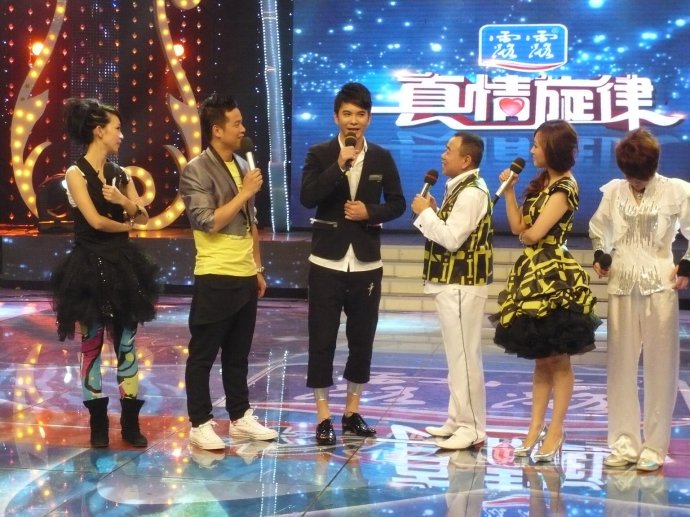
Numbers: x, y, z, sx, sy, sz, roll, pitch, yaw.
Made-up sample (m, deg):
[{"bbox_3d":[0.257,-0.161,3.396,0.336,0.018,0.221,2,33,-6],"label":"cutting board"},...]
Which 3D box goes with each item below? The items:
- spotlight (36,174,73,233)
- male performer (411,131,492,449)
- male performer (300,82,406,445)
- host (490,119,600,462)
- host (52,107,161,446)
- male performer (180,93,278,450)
[{"bbox_3d":[-3.079,-0.604,14.279,0.390,0.620,0.420,1,4,-6],"label":"spotlight"},{"bbox_3d":[0.574,0.156,6.824,0.450,1.604,0.480,0,4,-13],"label":"male performer"},{"bbox_3d":[0.029,0.024,6.882,0.550,1.840,0.400,1,4,-3],"label":"male performer"},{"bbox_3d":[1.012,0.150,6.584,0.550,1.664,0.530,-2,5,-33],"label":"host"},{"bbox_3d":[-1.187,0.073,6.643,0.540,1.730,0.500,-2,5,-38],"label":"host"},{"bbox_3d":[-0.565,0.060,6.707,0.470,1.769,0.500,5,5,44],"label":"male performer"}]

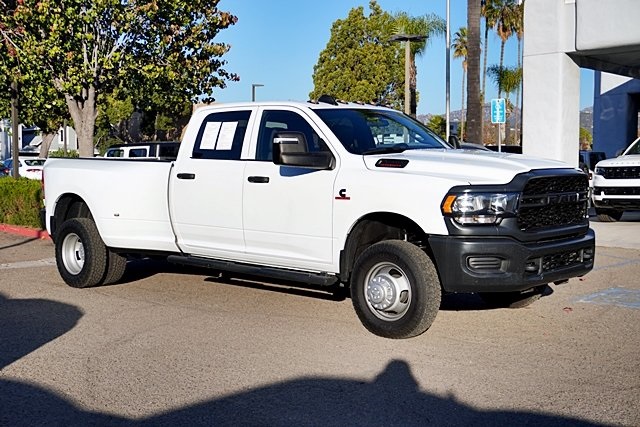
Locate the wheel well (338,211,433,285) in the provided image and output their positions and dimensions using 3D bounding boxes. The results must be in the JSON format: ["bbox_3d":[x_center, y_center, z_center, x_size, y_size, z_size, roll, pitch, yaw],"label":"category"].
[{"bbox_3d":[0.612,0.300,6.524,0.890,0.620,0.380,3,5,42],"label":"wheel well"}]

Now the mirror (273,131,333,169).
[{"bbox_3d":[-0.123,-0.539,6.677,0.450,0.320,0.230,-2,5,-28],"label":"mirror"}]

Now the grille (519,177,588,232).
[{"bbox_3d":[1.905,-0.098,6.447,0.150,0.410,1.150,3,5,42],"label":"grille"}]

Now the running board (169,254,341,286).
[{"bbox_3d":[-0.705,0.516,7.520,2.240,0.090,0.170,3,5,42],"label":"running board"}]

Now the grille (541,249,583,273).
[{"bbox_3d":[1.941,0.383,6.451,0.090,0.120,0.660,3,5,42],"label":"grille"}]

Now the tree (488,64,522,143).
[{"bbox_3d":[14.514,-7.284,62.301,3.200,8.550,3.200,0,4,0],"label":"tree"}]

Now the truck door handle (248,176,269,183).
[{"bbox_3d":[-0.565,-0.305,7.297,0.250,0.056,0.060,3,5,42],"label":"truck door handle"}]

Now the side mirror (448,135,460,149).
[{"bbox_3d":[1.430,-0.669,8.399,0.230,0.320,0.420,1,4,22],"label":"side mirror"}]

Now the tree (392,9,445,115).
[{"bbox_3d":[5.690,-6.702,46.343,3.300,9.730,3.300,0,4,0],"label":"tree"}]

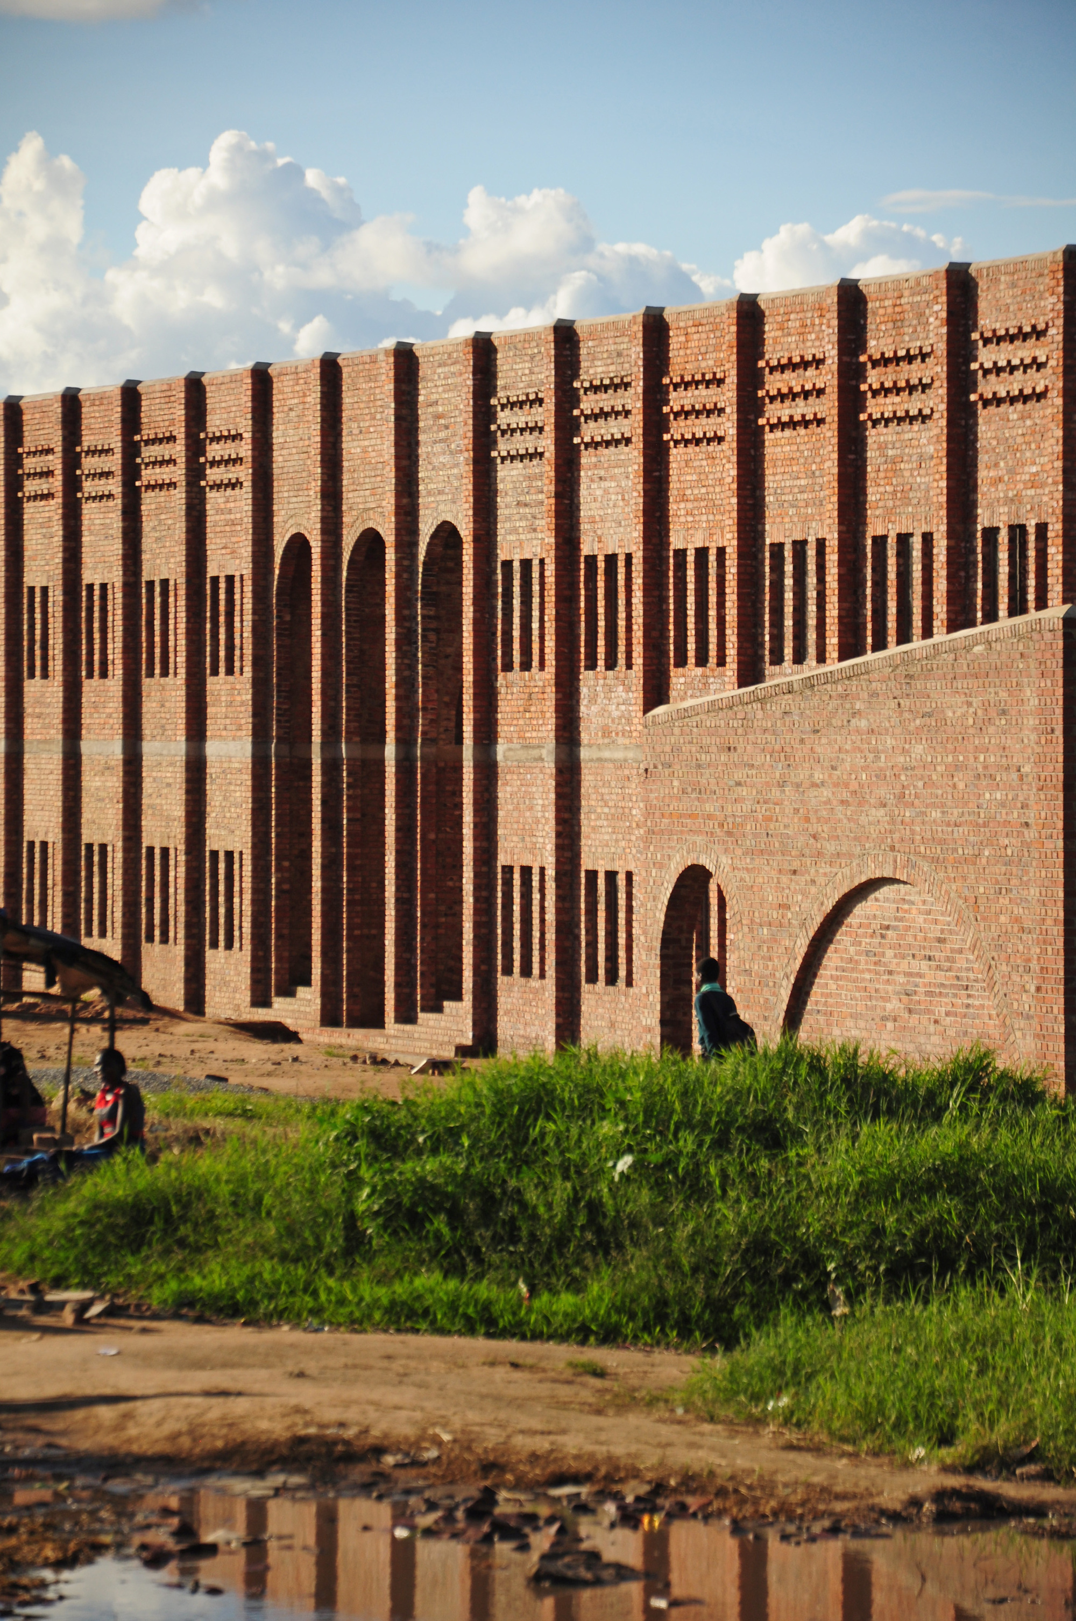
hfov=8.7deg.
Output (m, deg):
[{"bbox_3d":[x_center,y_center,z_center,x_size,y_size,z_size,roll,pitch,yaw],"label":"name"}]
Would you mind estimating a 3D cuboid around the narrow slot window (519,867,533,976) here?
[{"bbox_3d":[-0.080,1.391,87.541,0.120,1.377,0.419,0,1,-21],"label":"narrow slot window"}]

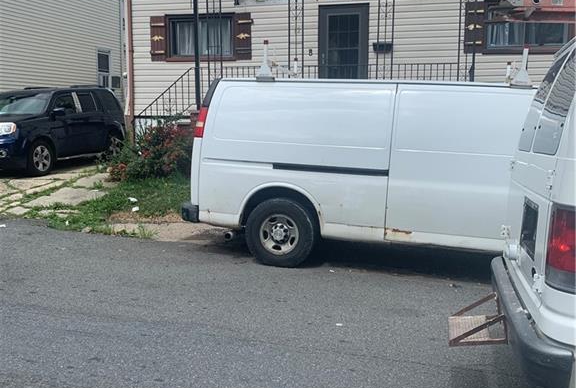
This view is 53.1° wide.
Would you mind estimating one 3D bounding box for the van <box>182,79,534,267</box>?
[{"bbox_3d":[1.894,-0.213,6.664,6.050,2.100,2.010,4,9,15],"label":"van"}]

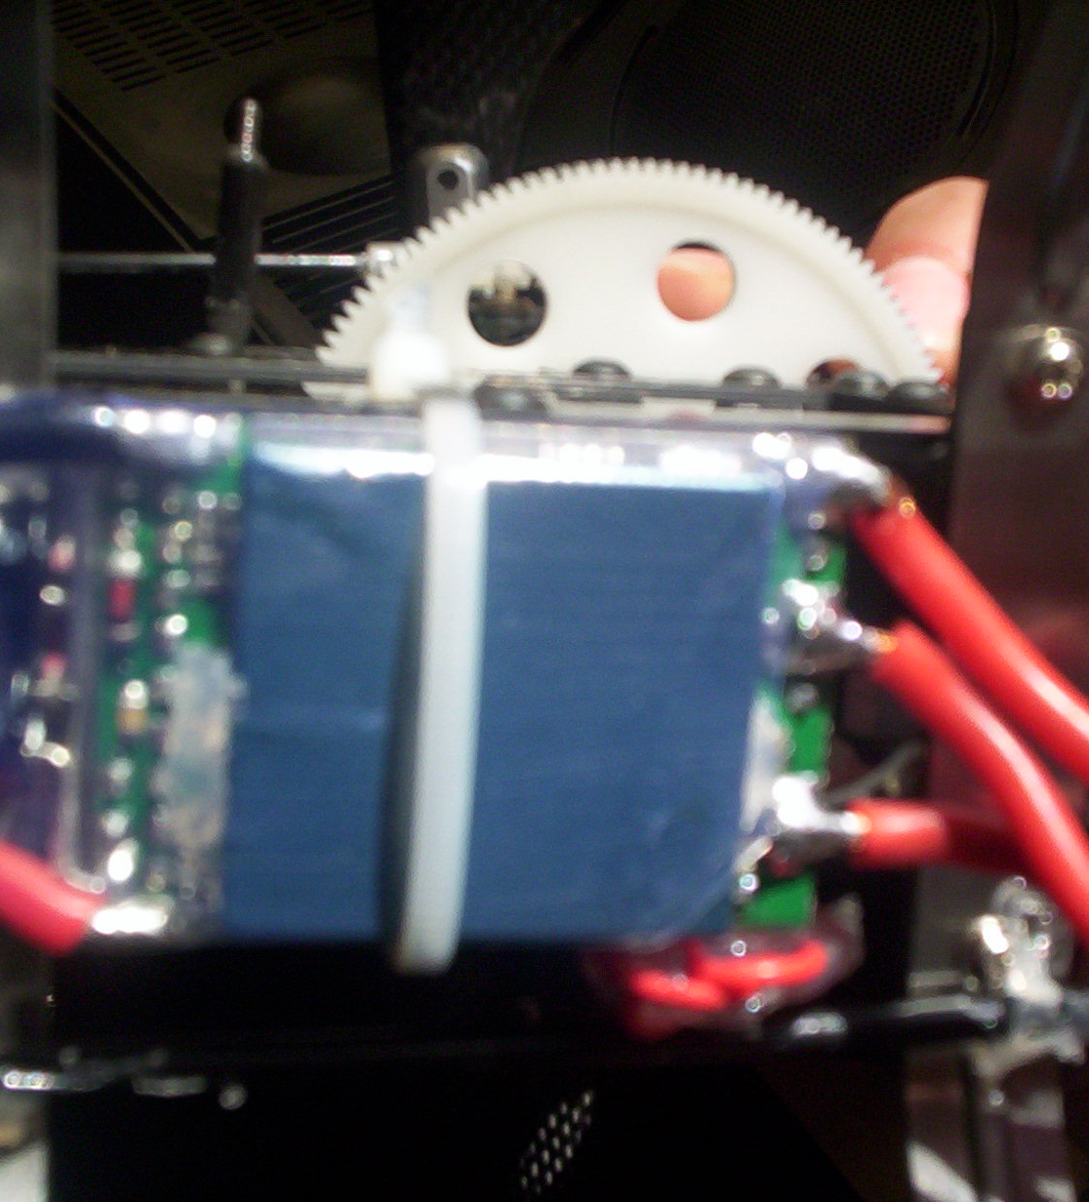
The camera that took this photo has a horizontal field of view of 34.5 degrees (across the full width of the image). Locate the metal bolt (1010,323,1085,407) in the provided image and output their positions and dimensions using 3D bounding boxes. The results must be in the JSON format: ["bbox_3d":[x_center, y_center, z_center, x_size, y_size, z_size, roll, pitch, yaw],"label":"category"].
[{"bbox_3d":[0.037,-0.017,0.128,0.006,0.006,0.003,3,12,-11],"label":"metal bolt"}]

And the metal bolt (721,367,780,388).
[{"bbox_3d":[0.019,-0.020,0.159,0.005,0.002,0.005,3,12,-11],"label":"metal bolt"}]

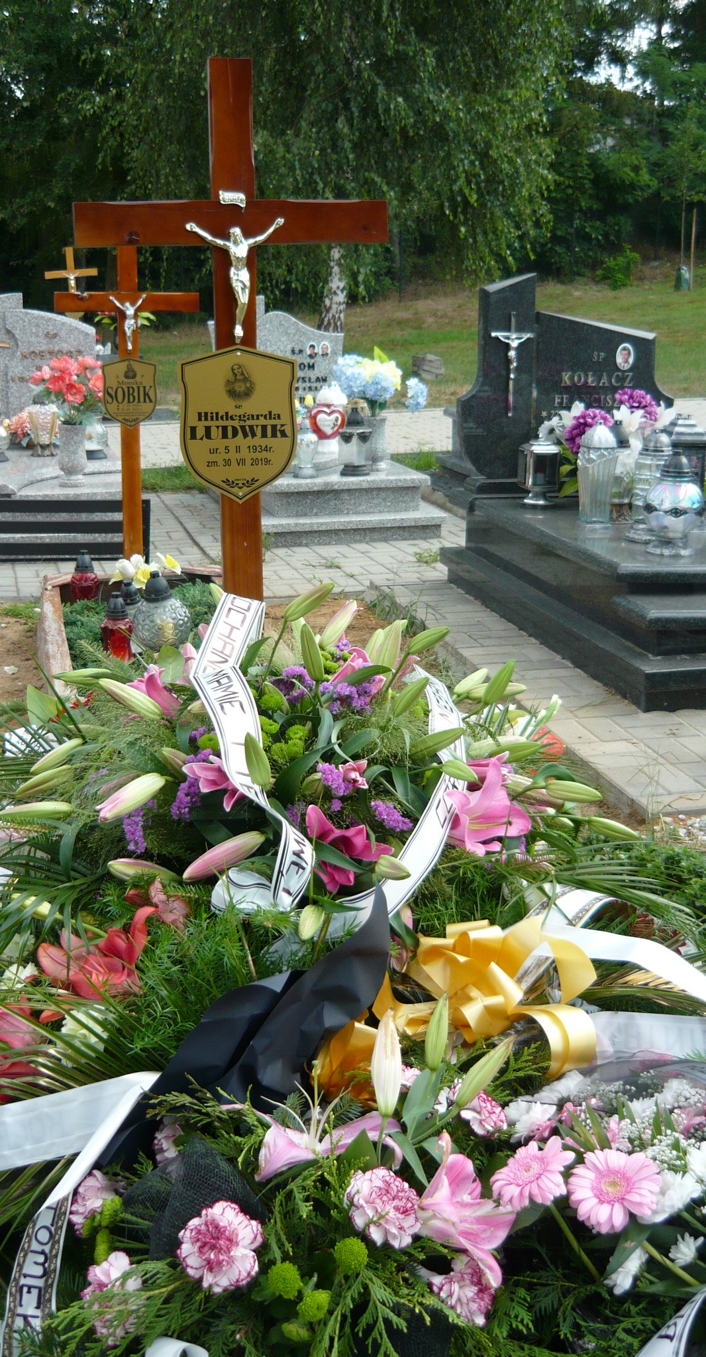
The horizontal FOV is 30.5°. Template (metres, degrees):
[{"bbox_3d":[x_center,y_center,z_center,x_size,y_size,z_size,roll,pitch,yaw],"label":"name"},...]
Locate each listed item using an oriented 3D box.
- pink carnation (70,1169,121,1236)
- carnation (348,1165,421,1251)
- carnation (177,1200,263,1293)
[{"bbox_3d":[-0.252,0.507,1.250,0.056,0.064,0.052,0,15,0],"label":"pink carnation"},{"bbox_3d":[0.029,0.512,1.250,0.072,0.058,0.070,2,44,-2],"label":"carnation"},{"bbox_3d":[-0.123,0.527,1.200,0.077,0.072,0.058,0,15,0],"label":"carnation"}]

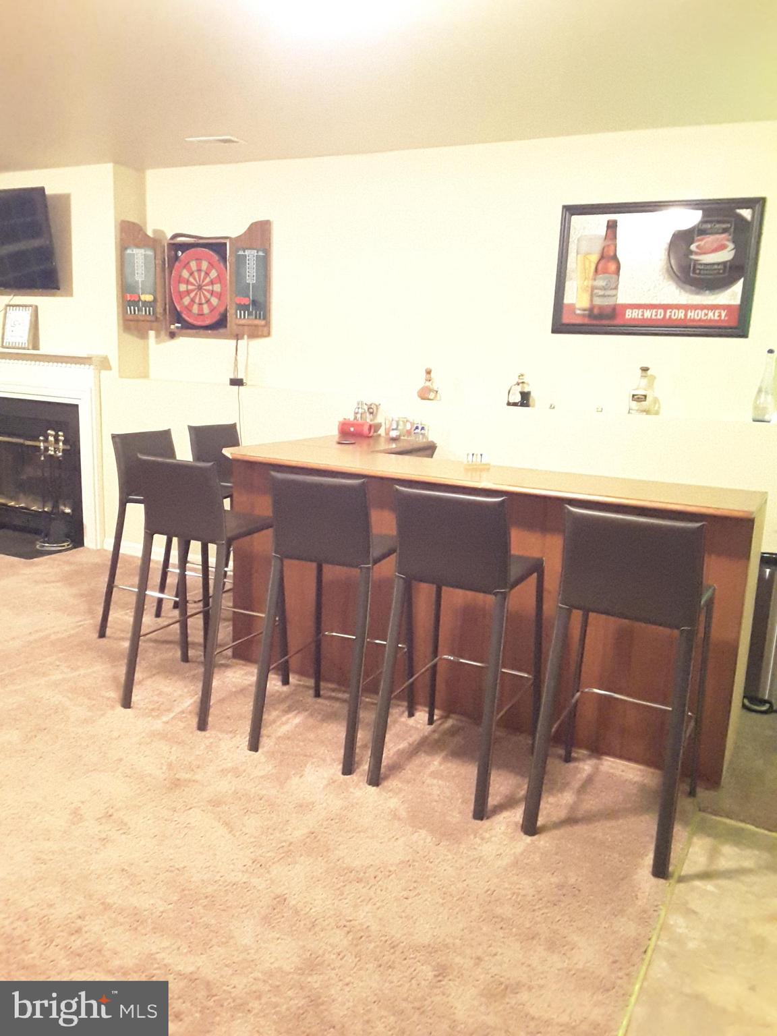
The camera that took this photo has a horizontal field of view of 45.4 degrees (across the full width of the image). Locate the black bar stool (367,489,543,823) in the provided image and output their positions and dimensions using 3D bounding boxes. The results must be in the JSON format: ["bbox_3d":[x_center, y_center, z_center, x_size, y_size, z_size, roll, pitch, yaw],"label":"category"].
[{"bbox_3d":[0.253,0.377,3.165,0.428,1.018,0.592,7,12,26],"label":"black bar stool"}]

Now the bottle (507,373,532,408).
[{"bbox_3d":[0.664,-0.649,4.710,0.115,0.165,0.085,8,13,30],"label":"bottle"}]

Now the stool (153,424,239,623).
[{"bbox_3d":[-0.799,0.008,4.921,0.575,1.000,0.440,8,13,31],"label":"stool"}]

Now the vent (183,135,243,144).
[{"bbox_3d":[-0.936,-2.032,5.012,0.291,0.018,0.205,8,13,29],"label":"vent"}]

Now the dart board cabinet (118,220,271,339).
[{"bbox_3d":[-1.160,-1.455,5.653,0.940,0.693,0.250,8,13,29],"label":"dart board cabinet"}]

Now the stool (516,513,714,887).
[{"bbox_3d":[0.736,0.458,2.858,0.440,1.000,0.575,7,12,24],"label":"stool"}]

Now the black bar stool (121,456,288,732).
[{"bbox_3d":[-0.732,0.243,3.718,0.440,1.000,0.575,7,12,26],"label":"black bar stool"}]

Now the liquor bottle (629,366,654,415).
[{"bbox_3d":[1.176,-0.599,4.328,0.092,0.220,0.085,8,13,29],"label":"liquor bottle"}]

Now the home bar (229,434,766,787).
[{"bbox_3d":[0.477,0.229,4.122,2.235,0.955,1.177,8,13,29],"label":"home bar"}]

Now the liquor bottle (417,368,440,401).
[{"bbox_3d":[0.207,-0.713,4.877,0.095,0.168,0.080,8,13,29],"label":"liquor bottle"}]

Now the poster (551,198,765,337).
[{"bbox_3d":[1.254,-1.181,4.415,0.944,0.614,0.030,8,13,29],"label":"poster"}]

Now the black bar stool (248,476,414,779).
[{"bbox_3d":[-0.192,0.321,3.407,0.440,1.000,0.575,6,12,22],"label":"black bar stool"}]

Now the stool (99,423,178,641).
[{"bbox_3d":[-1.037,0.097,4.417,0.575,1.000,0.440,8,13,29],"label":"stool"}]

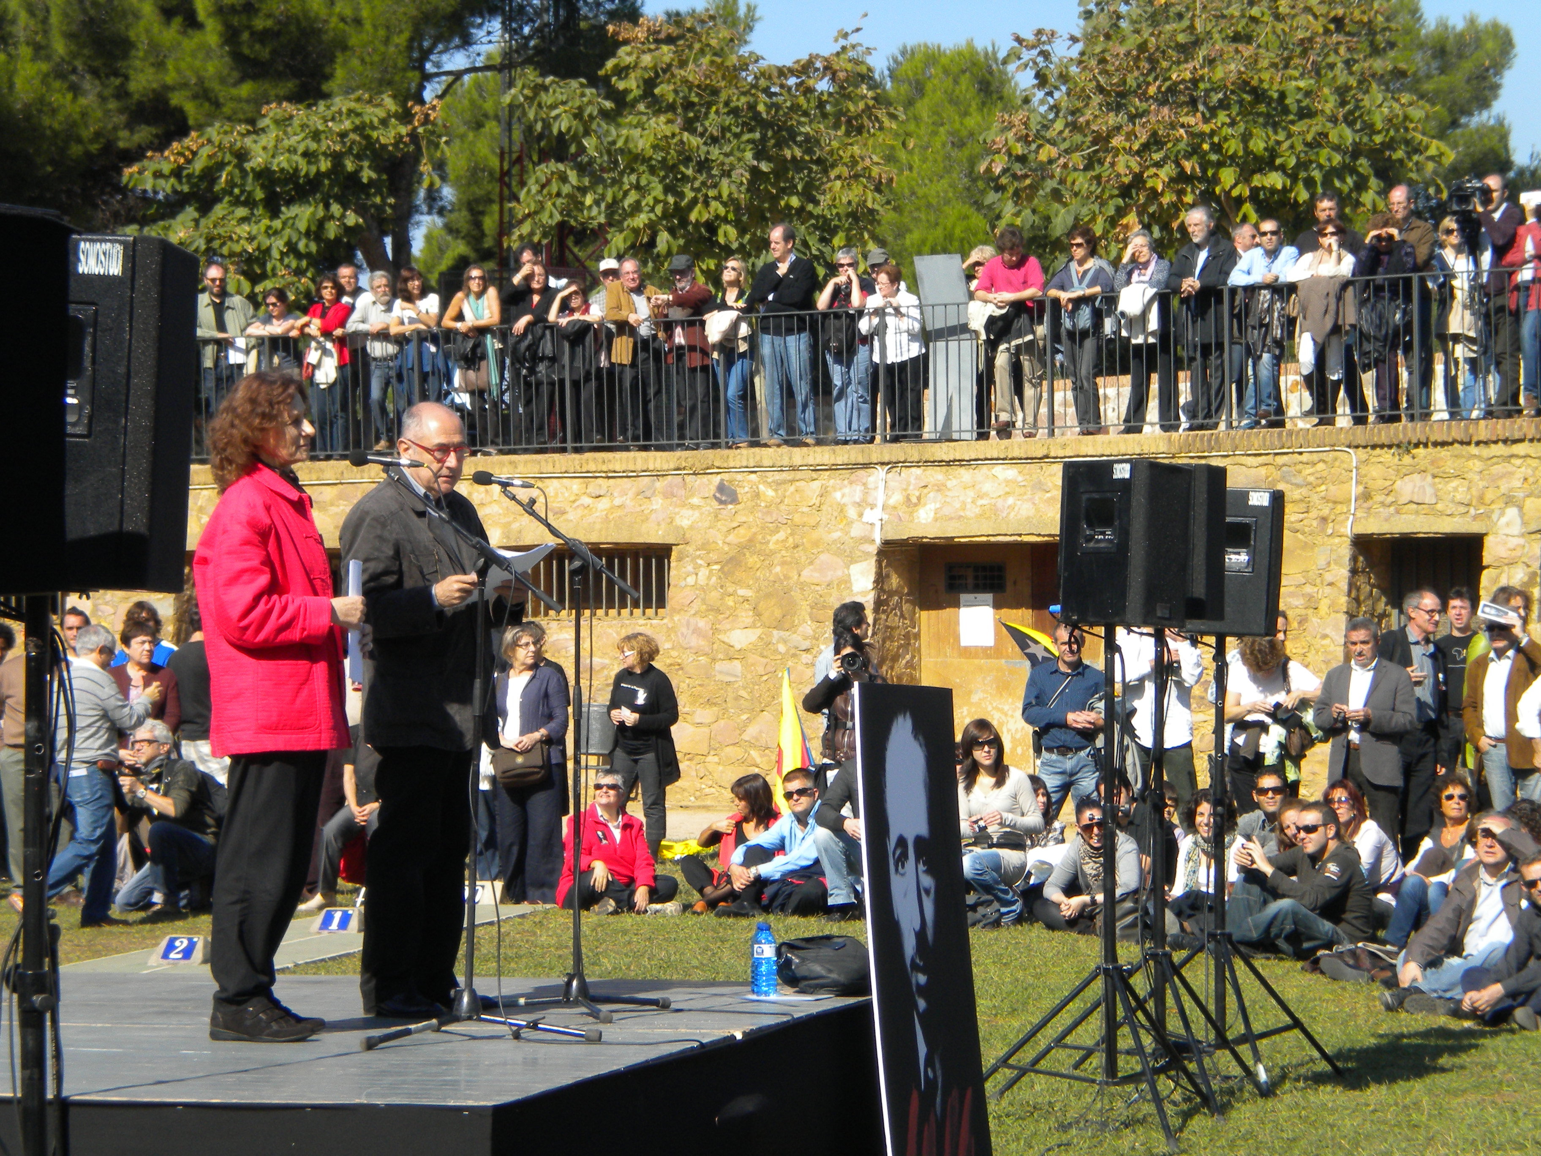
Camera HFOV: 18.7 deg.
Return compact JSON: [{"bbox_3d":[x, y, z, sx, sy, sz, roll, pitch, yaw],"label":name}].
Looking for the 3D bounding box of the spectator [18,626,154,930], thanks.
[{"bbox_3d":[-3.852,1.112,26.400,0.640,1.680,0.460,0,0,-22],"label":"spectator"}]

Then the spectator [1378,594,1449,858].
[{"bbox_3d":[3.648,0.946,26.500,0.520,1.770,0.380,0,-1,-30],"label":"spectator"}]

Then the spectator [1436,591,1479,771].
[{"bbox_3d":[3.974,0.963,27.000,0.500,1.780,0.310,0,0,7],"label":"spectator"}]

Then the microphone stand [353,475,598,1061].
[{"bbox_3d":[-0.745,0.452,11.900,0.600,1.470,0.570,0,0,0],"label":"microphone stand"}]

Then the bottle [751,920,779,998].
[{"bbox_3d":[-0.017,1.091,13.400,0.072,0.212,0.072,-1,-1,0],"label":"bottle"}]

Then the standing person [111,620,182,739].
[{"bbox_3d":[-3.706,1.074,27.700,0.480,1.640,0.320,0,0,3],"label":"standing person"}]

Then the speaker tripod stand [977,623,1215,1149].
[{"bbox_3d":[1.099,1.041,16.200,0.950,1.750,0.980,0,0,6],"label":"speaker tripod stand"}]

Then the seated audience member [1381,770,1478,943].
[{"bbox_3d":[3.354,1.413,23.700,0.500,0.890,0.720,0,-1,30],"label":"seated audience member"}]

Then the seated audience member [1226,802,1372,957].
[{"bbox_3d":[2.564,1.452,22.600,0.650,0.770,0.520,0,-1,-29],"label":"seated audience member"}]

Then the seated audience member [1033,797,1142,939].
[{"bbox_3d":[1.710,1.538,25.200,0.640,0.720,0.620,-1,-1,5],"label":"seated audience member"}]

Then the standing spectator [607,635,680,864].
[{"bbox_3d":[-0.878,1.177,32.300,0.480,1.620,0.340,-1,-1,30],"label":"standing spectator"}]

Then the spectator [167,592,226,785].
[{"bbox_3d":[-3.449,0.955,28.400,0.500,1.740,0.320,0,0,6],"label":"spectator"}]

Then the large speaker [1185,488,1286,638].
[{"bbox_3d":[1.648,-0.056,16.600,0.380,0.522,0.300,3,-1,10],"label":"large speaker"}]

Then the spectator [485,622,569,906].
[{"bbox_3d":[-1.419,1.074,27.200,0.500,1.629,0.380,-1,-1,18],"label":"spectator"}]

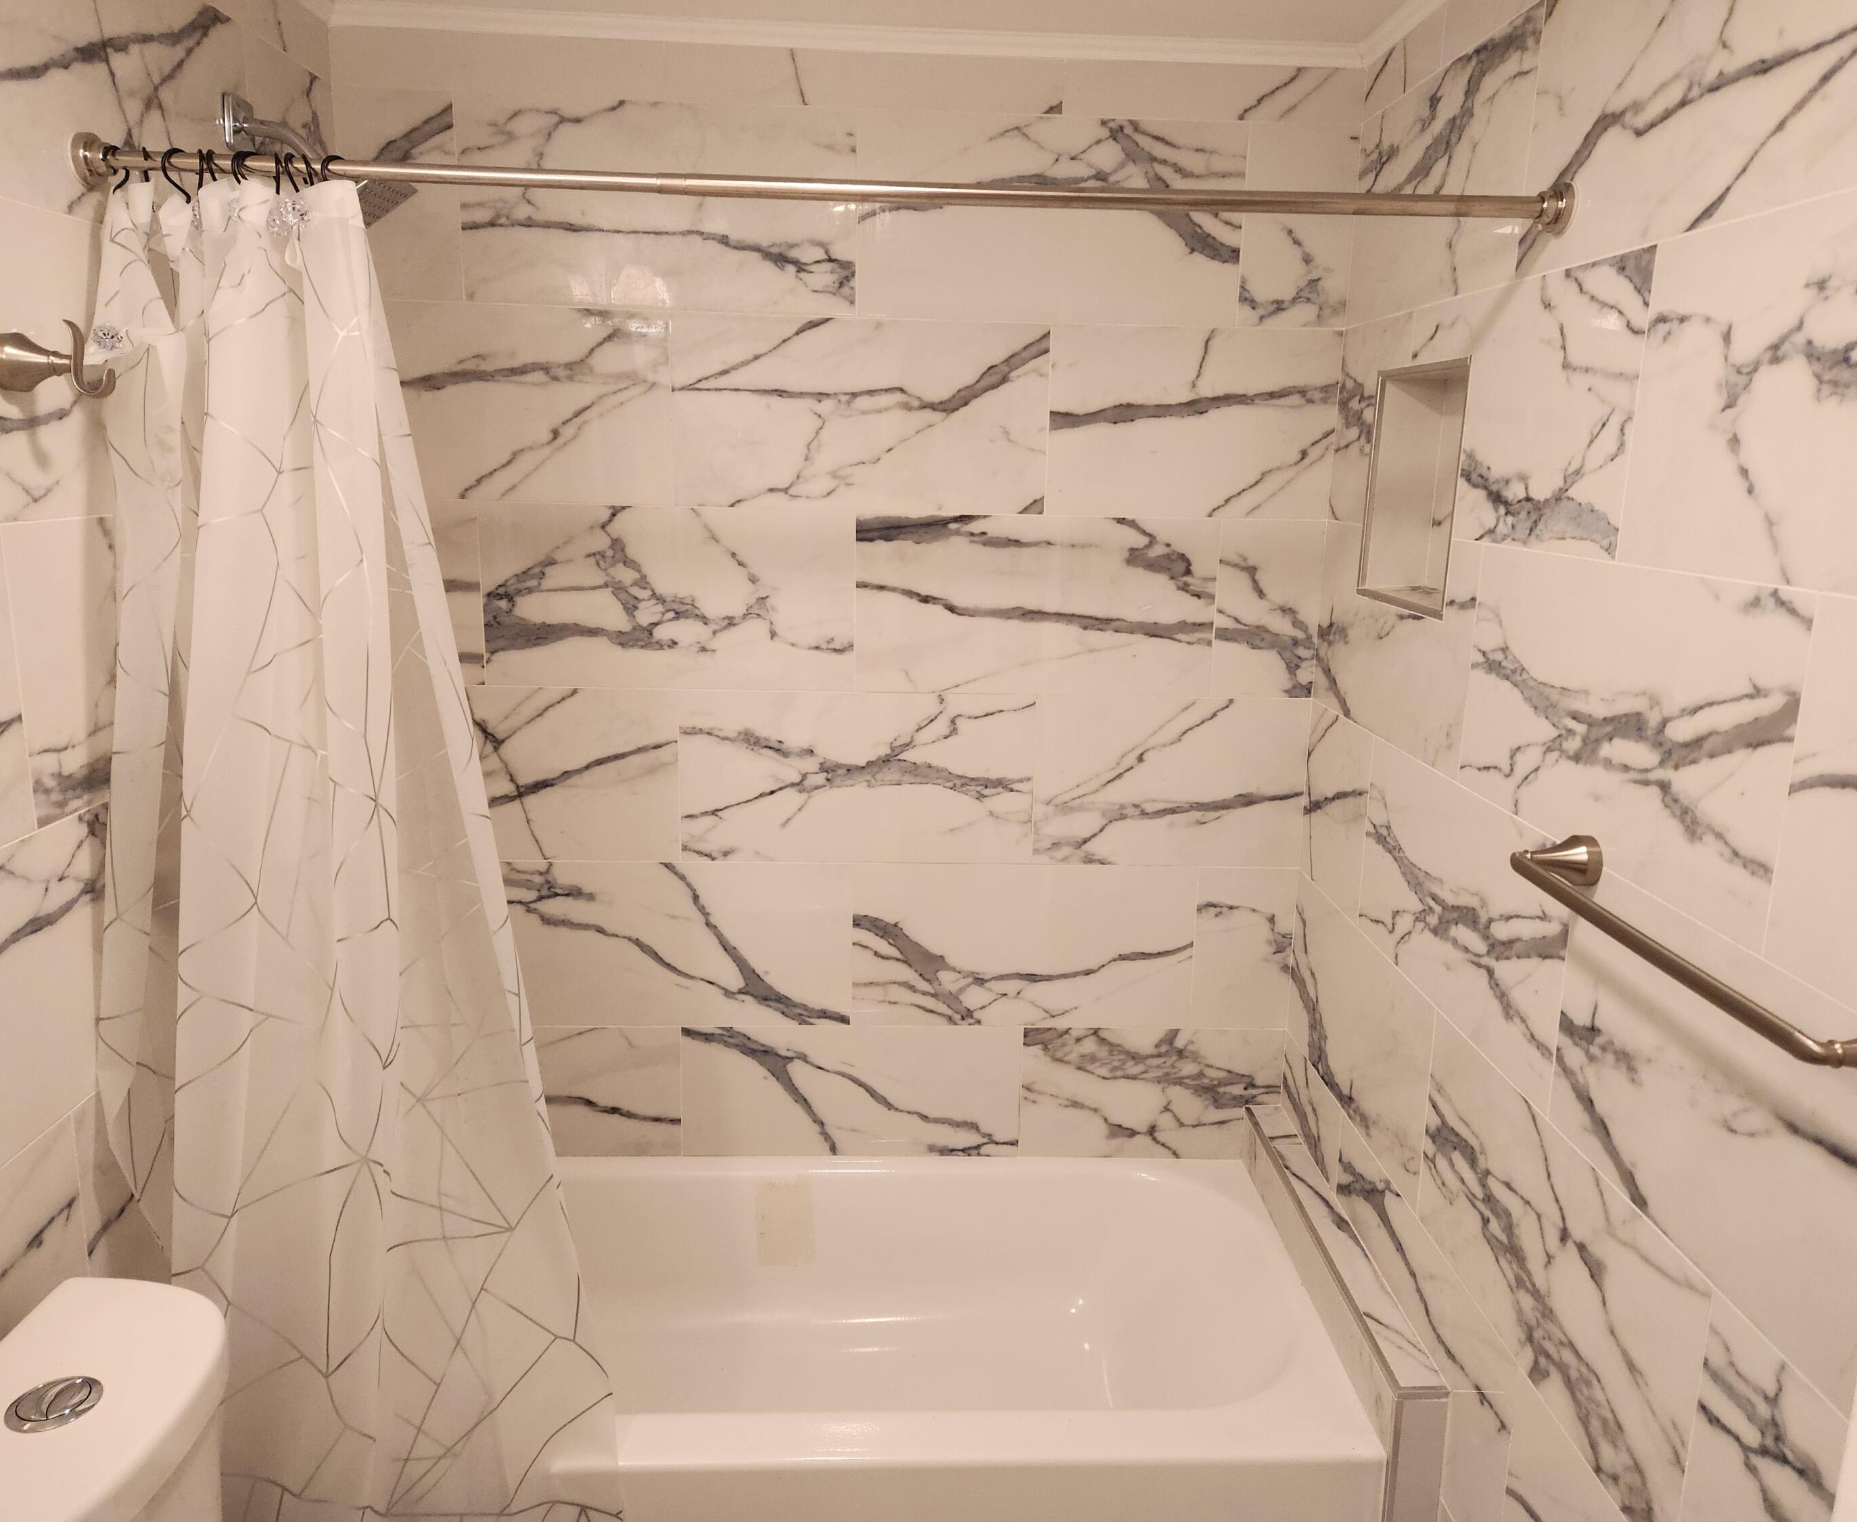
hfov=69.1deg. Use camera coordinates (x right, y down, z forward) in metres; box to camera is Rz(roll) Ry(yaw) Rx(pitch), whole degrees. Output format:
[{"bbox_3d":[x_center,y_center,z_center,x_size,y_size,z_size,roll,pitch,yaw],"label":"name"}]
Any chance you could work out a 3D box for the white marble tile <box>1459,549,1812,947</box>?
[{"bbox_3d":[0.701,-0.053,1.401,0.012,0.302,0.610,1,13,-2],"label":"white marble tile"}]

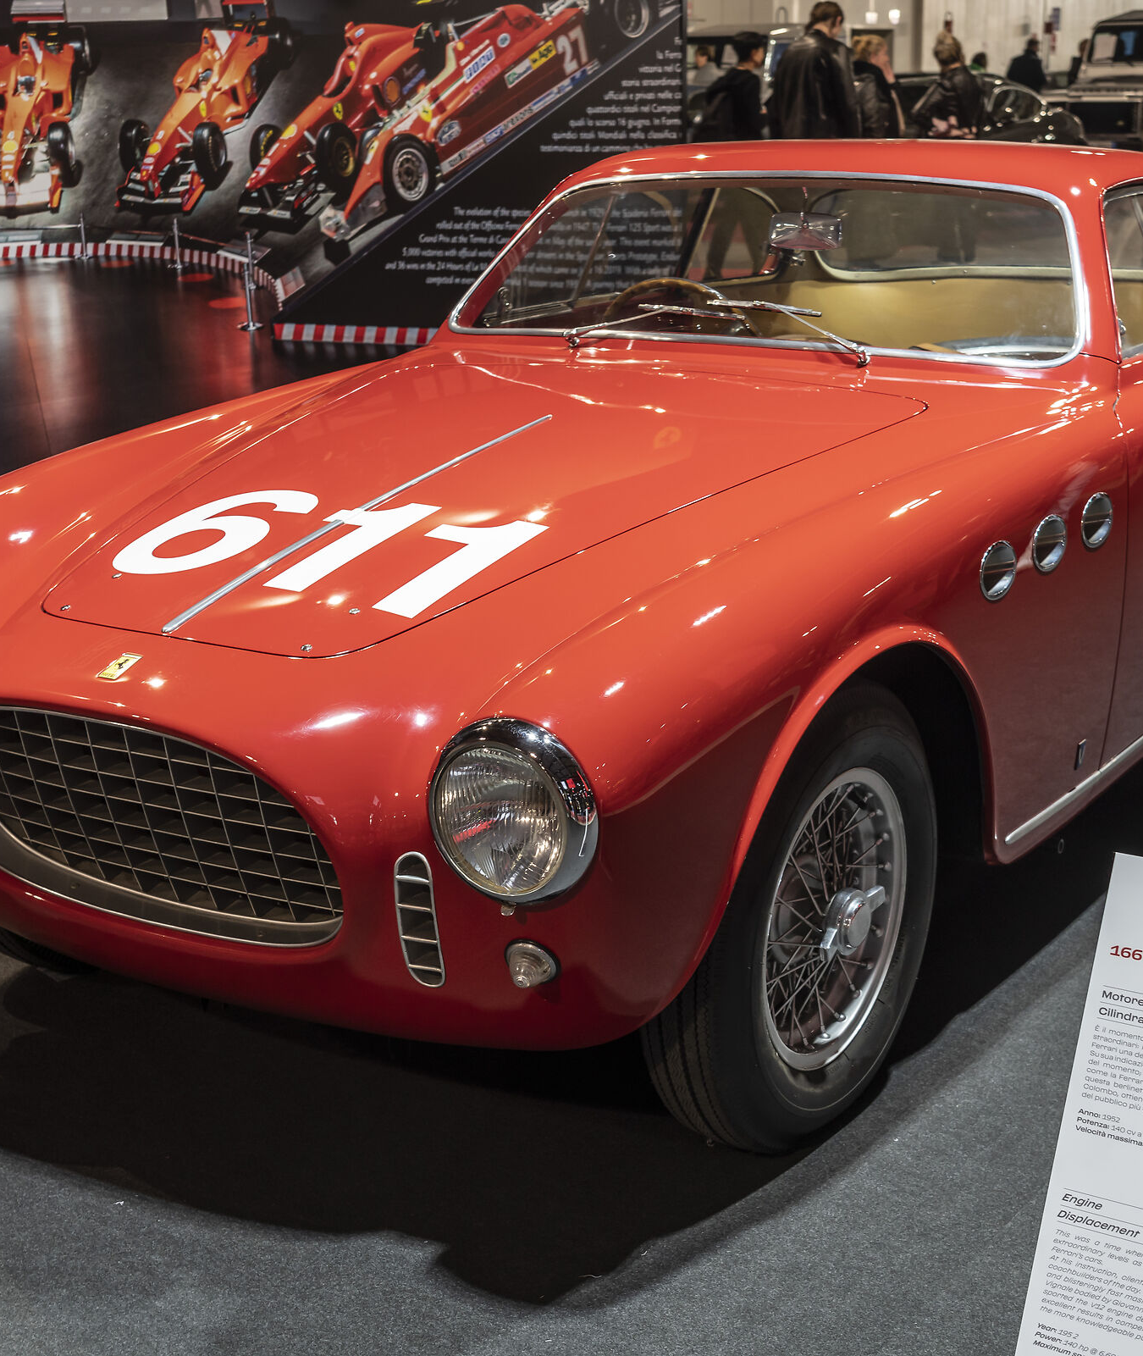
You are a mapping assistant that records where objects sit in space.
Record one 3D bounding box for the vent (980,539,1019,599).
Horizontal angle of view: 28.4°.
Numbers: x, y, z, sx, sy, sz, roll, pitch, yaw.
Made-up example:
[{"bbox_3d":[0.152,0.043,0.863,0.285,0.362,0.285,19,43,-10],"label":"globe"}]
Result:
[{"bbox_3d":[0.663,-0.169,3.543,0.035,0.097,0.097,10,19,42],"label":"vent"}]

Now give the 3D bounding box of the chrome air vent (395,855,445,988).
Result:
[{"bbox_3d":[-0.184,0.304,2.846,0.056,0.190,0.035,6,22,27],"label":"chrome air vent"}]

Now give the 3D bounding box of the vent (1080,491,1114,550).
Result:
[{"bbox_3d":[0.897,-0.271,3.885,0.035,0.097,0.097,9,18,40],"label":"vent"}]

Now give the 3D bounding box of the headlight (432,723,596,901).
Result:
[{"bbox_3d":[-0.077,0.163,2.678,0.216,0.218,0.090,7,15,29],"label":"headlight"}]

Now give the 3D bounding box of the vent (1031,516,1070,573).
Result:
[{"bbox_3d":[0.781,-0.221,3.716,0.035,0.097,0.097,10,18,41],"label":"vent"}]

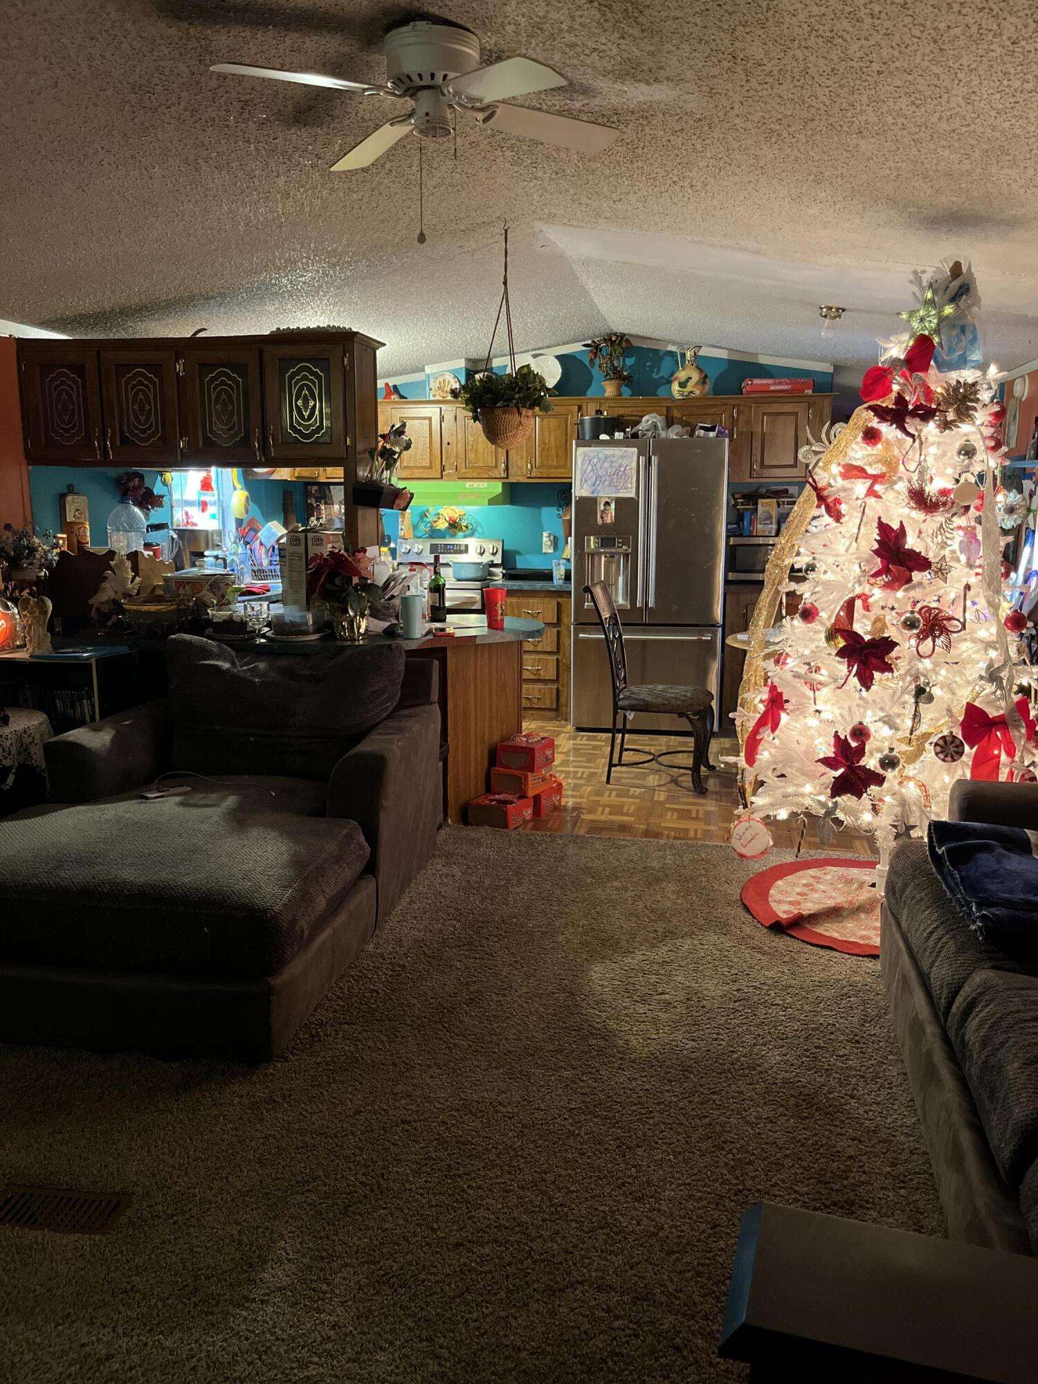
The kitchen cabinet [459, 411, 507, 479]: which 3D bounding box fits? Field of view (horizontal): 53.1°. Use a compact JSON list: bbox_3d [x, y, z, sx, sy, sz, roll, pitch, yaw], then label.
[{"bbox_3d":[-0.209,-1.665,7.003,0.339,0.479,0.310,2,11,10],"label":"kitchen cabinet"}]

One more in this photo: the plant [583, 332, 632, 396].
[{"bbox_3d":[0.580,-2.122,6.743,0.293,0.398,0.270,2,11,10],"label":"plant"}]

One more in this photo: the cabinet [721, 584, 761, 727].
[{"bbox_3d":[1.593,-0.239,6.587,0.580,0.920,0.610,2,11,10],"label":"cabinet"}]

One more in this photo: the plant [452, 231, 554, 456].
[{"bbox_3d":[-0.064,-1.350,3.981,0.388,0.827,0.368,2,11,10],"label":"plant"}]

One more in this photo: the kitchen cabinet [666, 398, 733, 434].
[{"bbox_3d":[1.173,-1.746,6.723,0.418,0.265,0.310,2,11,10],"label":"kitchen cabinet"}]

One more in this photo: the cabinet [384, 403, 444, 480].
[{"bbox_3d":[-0.668,-1.694,7.085,0.404,0.509,0.310,2,11,10],"label":"cabinet"}]

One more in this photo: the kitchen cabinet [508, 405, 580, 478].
[{"bbox_3d":[0.200,-1.661,6.925,0.457,0.508,0.310,2,11,10],"label":"kitchen cabinet"}]

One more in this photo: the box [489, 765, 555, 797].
[{"bbox_3d":[0.017,0.392,4.777,0.197,0.110,0.222,6,12,29],"label":"box"}]

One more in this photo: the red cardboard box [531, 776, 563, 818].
[{"bbox_3d":[0.072,0.492,4.857,0.180,0.110,0.210,6,12,28],"label":"red cardboard box"}]

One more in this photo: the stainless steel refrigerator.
[{"bbox_3d":[0.835,-0.676,6.602,0.910,1.775,0.780,2,11,10],"label":"stainless steel refrigerator"}]

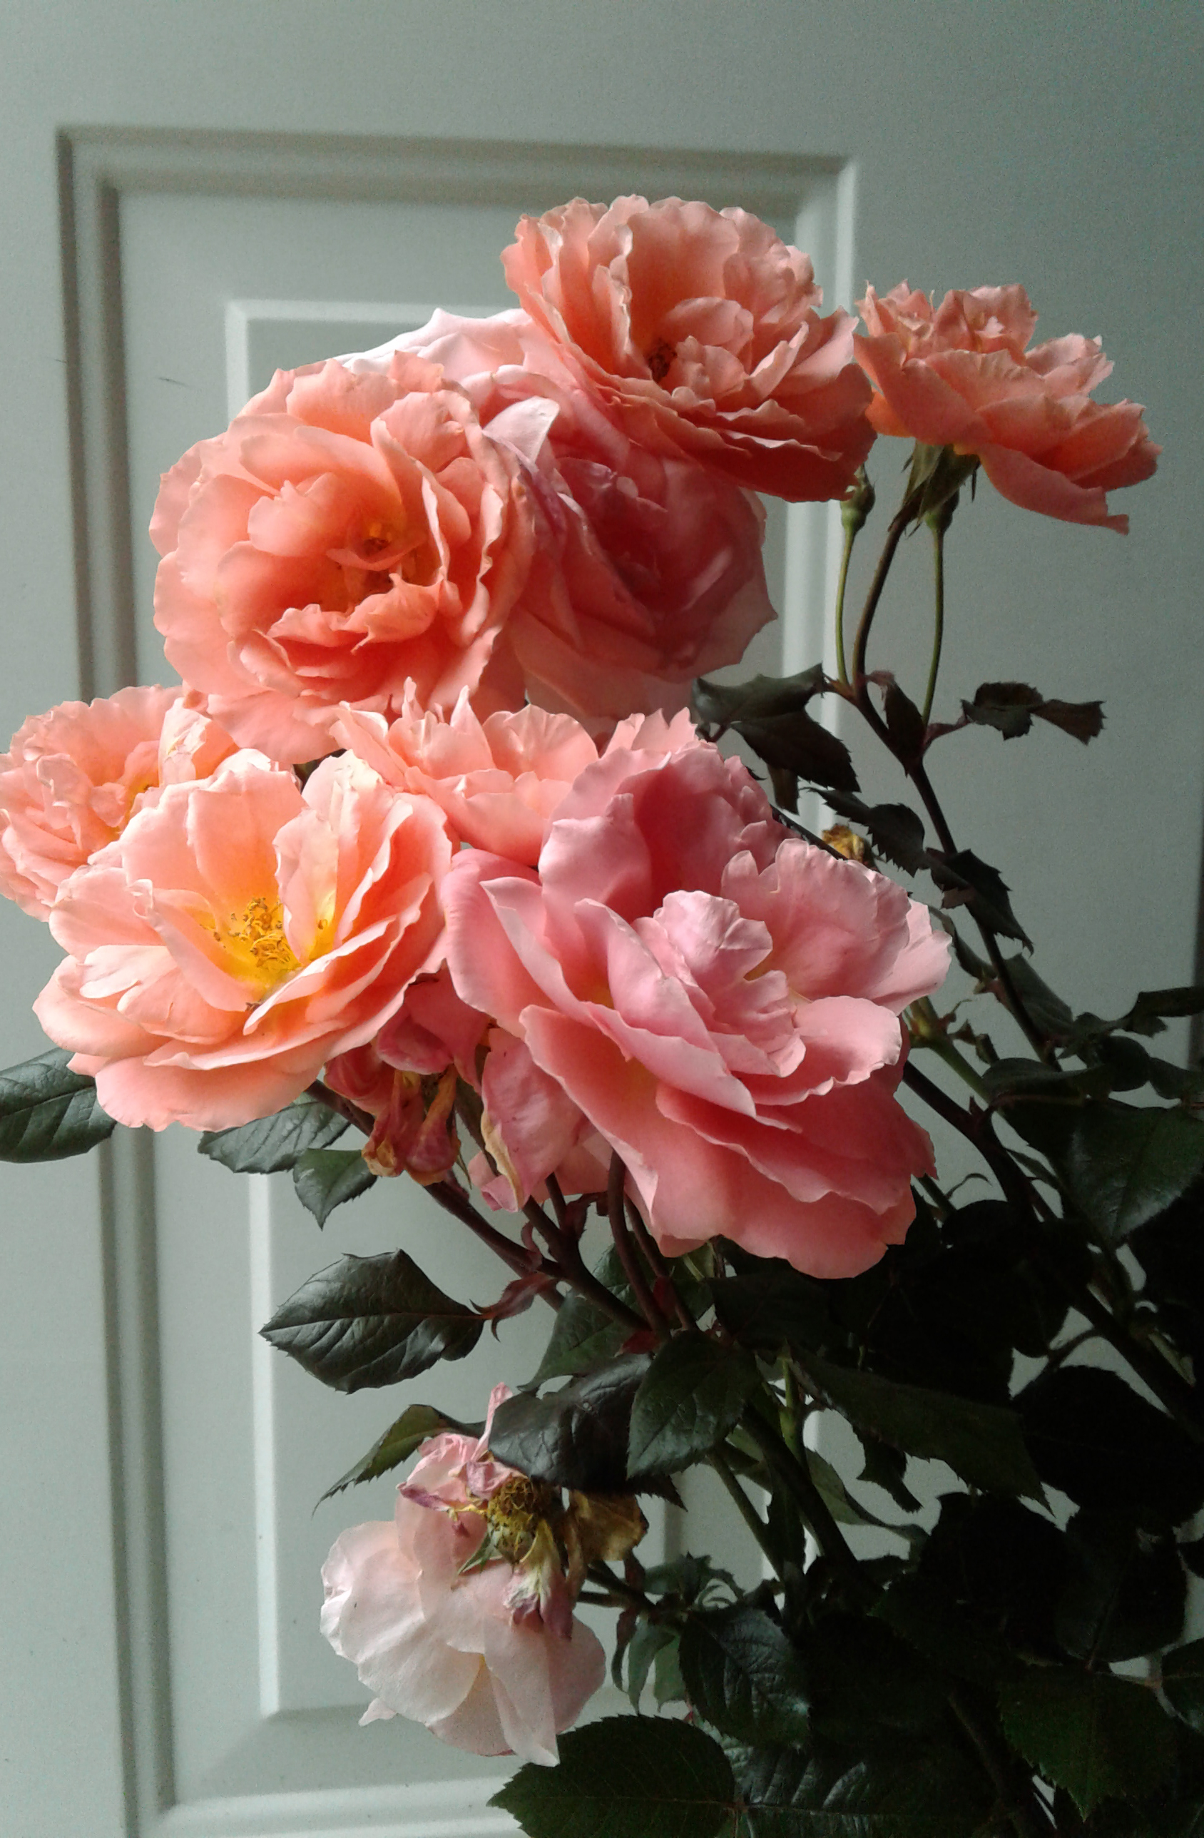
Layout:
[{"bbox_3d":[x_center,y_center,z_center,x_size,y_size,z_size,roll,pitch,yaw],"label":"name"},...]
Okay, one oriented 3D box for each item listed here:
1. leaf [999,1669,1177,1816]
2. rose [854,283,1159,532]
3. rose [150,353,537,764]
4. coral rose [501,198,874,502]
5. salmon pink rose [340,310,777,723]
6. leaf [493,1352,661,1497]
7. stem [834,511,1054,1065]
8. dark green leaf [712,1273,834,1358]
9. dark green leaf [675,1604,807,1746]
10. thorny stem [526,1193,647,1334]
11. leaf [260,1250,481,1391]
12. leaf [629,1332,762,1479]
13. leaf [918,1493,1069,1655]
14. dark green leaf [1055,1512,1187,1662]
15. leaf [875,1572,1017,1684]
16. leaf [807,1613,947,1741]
[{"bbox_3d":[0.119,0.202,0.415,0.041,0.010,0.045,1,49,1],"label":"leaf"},{"bbox_3d":[0.109,-0.137,0.455,0.078,0.052,0.076,16,6,0],"label":"rose"},{"bbox_3d":[-0.058,-0.082,0.385,0.084,0.089,0.056,2,9,9],"label":"rose"},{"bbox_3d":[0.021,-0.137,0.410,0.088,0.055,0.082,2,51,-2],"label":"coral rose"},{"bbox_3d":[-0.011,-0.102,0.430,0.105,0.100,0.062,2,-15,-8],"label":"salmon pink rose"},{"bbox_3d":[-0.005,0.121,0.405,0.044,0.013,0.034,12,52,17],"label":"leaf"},{"bbox_3d":[0.084,-0.032,0.410,0.035,0.138,0.030,-14,6,1],"label":"stem"},{"bbox_3d":[0.039,0.090,0.385,0.029,0.019,0.014,-2,21,-5],"label":"dark green leaf"},{"bbox_3d":[0.032,0.167,0.375,0.029,0.031,0.012,-16,15,-5],"label":"dark green leaf"},{"bbox_3d":[-0.004,0.081,0.400,0.010,0.043,0.010,-43,12,0],"label":"thorny stem"},{"bbox_3d":[-0.051,0.089,0.375,0.049,0.031,0.012,4,18,5],"label":"leaf"},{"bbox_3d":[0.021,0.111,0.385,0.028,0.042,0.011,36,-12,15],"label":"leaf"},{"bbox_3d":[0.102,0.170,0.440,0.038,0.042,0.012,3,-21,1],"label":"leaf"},{"bbox_3d":[0.131,0.169,0.430,0.033,0.042,0.010,16,-28,2],"label":"dark green leaf"},{"bbox_3d":[0.087,0.180,0.430,0.042,0.010,0.029,19,54,15],"label":"leaf"},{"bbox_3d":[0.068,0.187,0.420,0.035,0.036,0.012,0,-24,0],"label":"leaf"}]

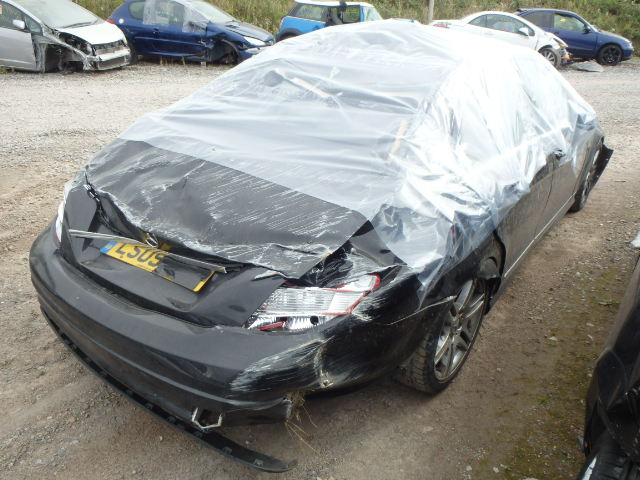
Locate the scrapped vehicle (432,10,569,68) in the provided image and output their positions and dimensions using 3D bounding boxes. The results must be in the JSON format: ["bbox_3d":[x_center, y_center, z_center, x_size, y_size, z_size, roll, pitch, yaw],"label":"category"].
[{"bbox_3d":[5.300,-5.780,14.950,4.150,1.420,1.760,8,25,15],"label":"scrapped vehicle"}]

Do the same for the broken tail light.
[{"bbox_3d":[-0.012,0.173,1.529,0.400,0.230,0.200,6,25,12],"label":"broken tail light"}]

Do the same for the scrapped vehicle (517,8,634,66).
[{"bbox_3d":[7.500,-6.150,15.800,4.050,1.440,1.720,8,25,16],"label":"scrapped vehicle"}]

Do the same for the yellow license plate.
[{"bbox_3d":[-0.600,0.059,1.861,0.520,0.111,0.012,17,-16,32],"label":"yellow license plate"}]

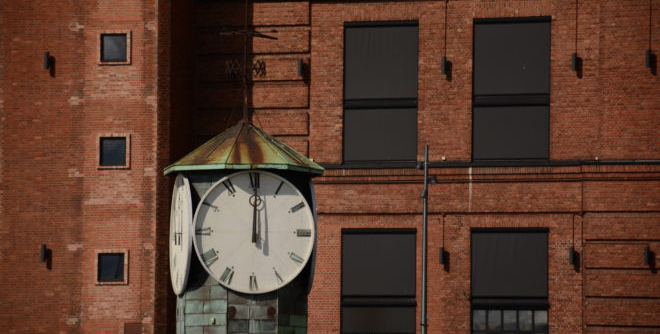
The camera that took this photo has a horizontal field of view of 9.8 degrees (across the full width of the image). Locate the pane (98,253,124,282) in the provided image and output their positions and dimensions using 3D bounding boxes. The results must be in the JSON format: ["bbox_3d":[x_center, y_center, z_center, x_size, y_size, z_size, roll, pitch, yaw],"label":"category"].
[{"bbox_3d":[-6.639,3.045,116.861,0.810,0.850,0.060,-1,-4,17],"label":"pane"}]

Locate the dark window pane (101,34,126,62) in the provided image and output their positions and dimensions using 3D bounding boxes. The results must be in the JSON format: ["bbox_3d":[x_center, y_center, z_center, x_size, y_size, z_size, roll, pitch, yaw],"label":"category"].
[{"bbox_3d":[-6.601,-3.637,117.372,0.810,0.850,0.060,-1,-4,17],"label":"dark window pane"}]

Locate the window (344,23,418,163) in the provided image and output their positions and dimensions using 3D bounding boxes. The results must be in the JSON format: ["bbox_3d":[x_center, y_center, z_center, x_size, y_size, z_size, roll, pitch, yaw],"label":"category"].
[{"bbox_3d":[1.558,-2.267,116.038,2.330,4.220,0.200,-1,-4,17],"label":"window"}]

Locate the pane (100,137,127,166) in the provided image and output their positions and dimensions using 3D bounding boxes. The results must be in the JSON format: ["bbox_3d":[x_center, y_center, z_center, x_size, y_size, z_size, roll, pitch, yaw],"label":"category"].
[{"bbox_3d":[-6.602,-0.478,117.125,0.810,0.850,0.060,-1,-4,17],"label":"pane"}]

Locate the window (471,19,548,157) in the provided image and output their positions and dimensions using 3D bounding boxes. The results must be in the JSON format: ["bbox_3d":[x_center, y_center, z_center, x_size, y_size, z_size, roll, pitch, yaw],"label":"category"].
[{"bbox_3d":[5.424,-2.342,114.848,2.340,4.220,0.200,-1,-4,17],"label":"window"}]

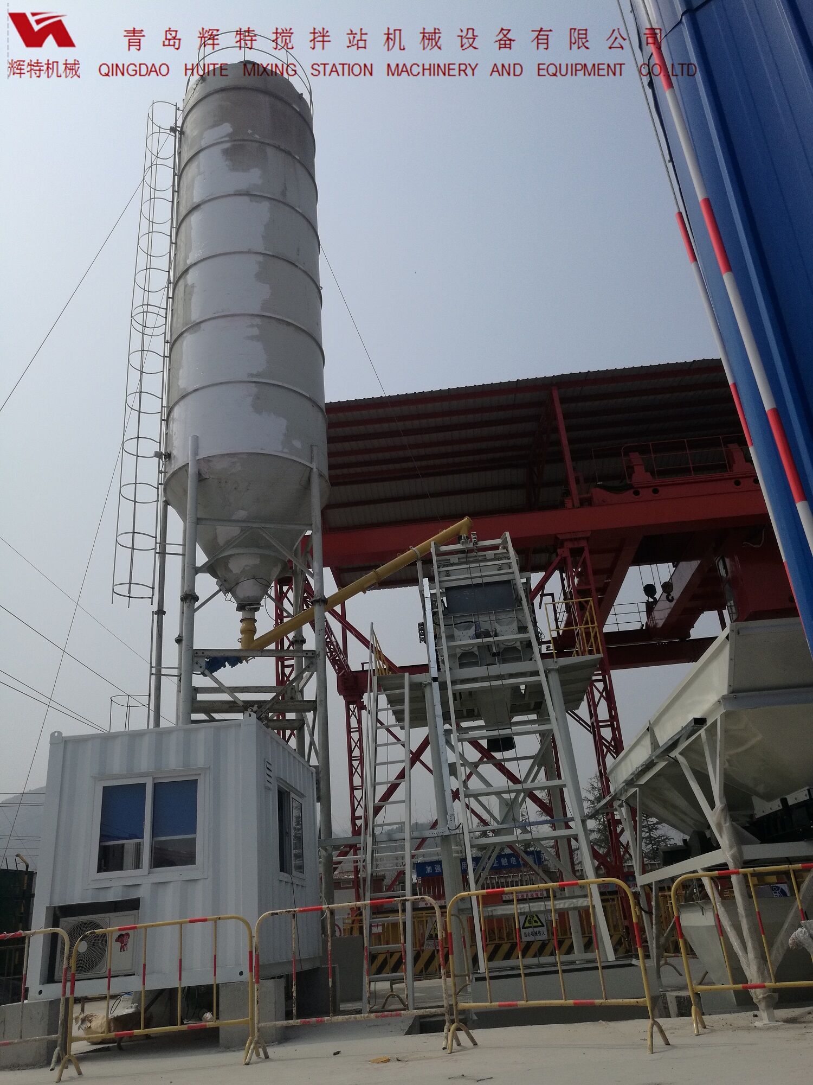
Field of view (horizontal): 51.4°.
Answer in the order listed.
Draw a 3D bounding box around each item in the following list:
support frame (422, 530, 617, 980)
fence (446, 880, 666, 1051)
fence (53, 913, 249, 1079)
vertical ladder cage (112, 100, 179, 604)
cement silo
[{"bbox_3d":[1.254,2.275,11.468,1.950,6.450,4.700,-6,-23,3],"label":"support frame"},{"bbox_3d":[1.009,3.114,6.239,1.528,1.100,0.400,-16,-26,25],"label":"fence"},{"bbox_3d":[-2.056,3.788,7.092,1.550,1.100,0.400,-5,-23,0],"label":"fence"},{"bbox_3d":[-5.224,-4.395,17.215,0.720,11.881,0.760,3,-23,-16],"label":"vertical ladder cage"},{"bbox_3d":[-3.159,-4.200,16.968,2.998,11.761,2.998,0,-24,-11],"label":"cement silo"}]

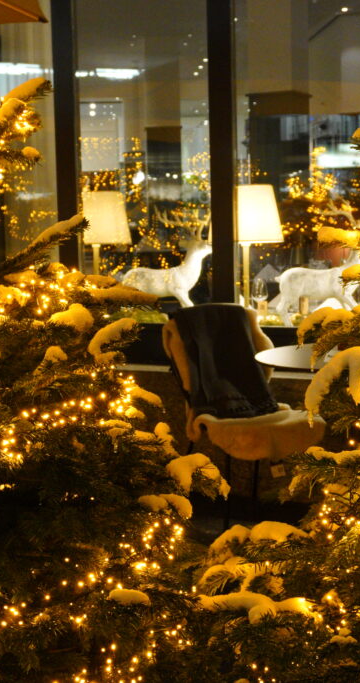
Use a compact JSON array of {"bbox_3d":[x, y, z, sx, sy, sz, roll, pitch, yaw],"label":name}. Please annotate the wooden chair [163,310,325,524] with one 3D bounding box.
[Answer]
[{"bbox_3d":[0.247,0.319,4.300,0.480,0.880,0.550,-5,7,-32],"label":"wooden chair"}]

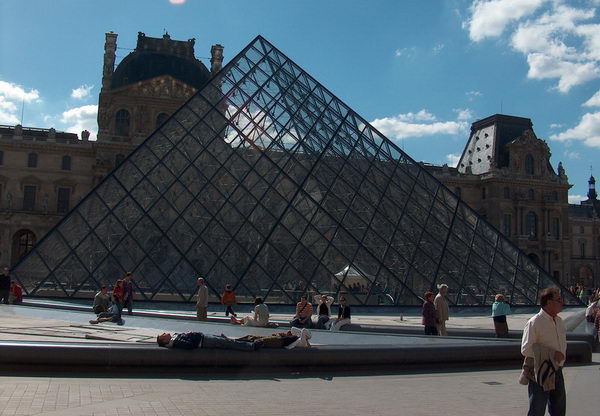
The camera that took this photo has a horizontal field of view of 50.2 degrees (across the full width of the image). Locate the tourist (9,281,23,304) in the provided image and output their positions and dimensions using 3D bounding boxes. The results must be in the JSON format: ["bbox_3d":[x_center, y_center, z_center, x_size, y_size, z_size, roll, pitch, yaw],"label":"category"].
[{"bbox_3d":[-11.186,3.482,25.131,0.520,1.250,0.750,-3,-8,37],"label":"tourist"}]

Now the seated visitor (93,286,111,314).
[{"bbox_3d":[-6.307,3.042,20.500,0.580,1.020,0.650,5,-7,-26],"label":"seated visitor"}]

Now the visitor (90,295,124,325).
[{"bbox_3d":[-4.956,2.613,16.400,0.780,0.770,0.550,0,-7,15],"label":"visitor"}]

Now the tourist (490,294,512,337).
[{"bbox_3d":[5.302,3.078,16.914,0.480,1.540,0.420,-2,-7,27],"label":"tourist"}]

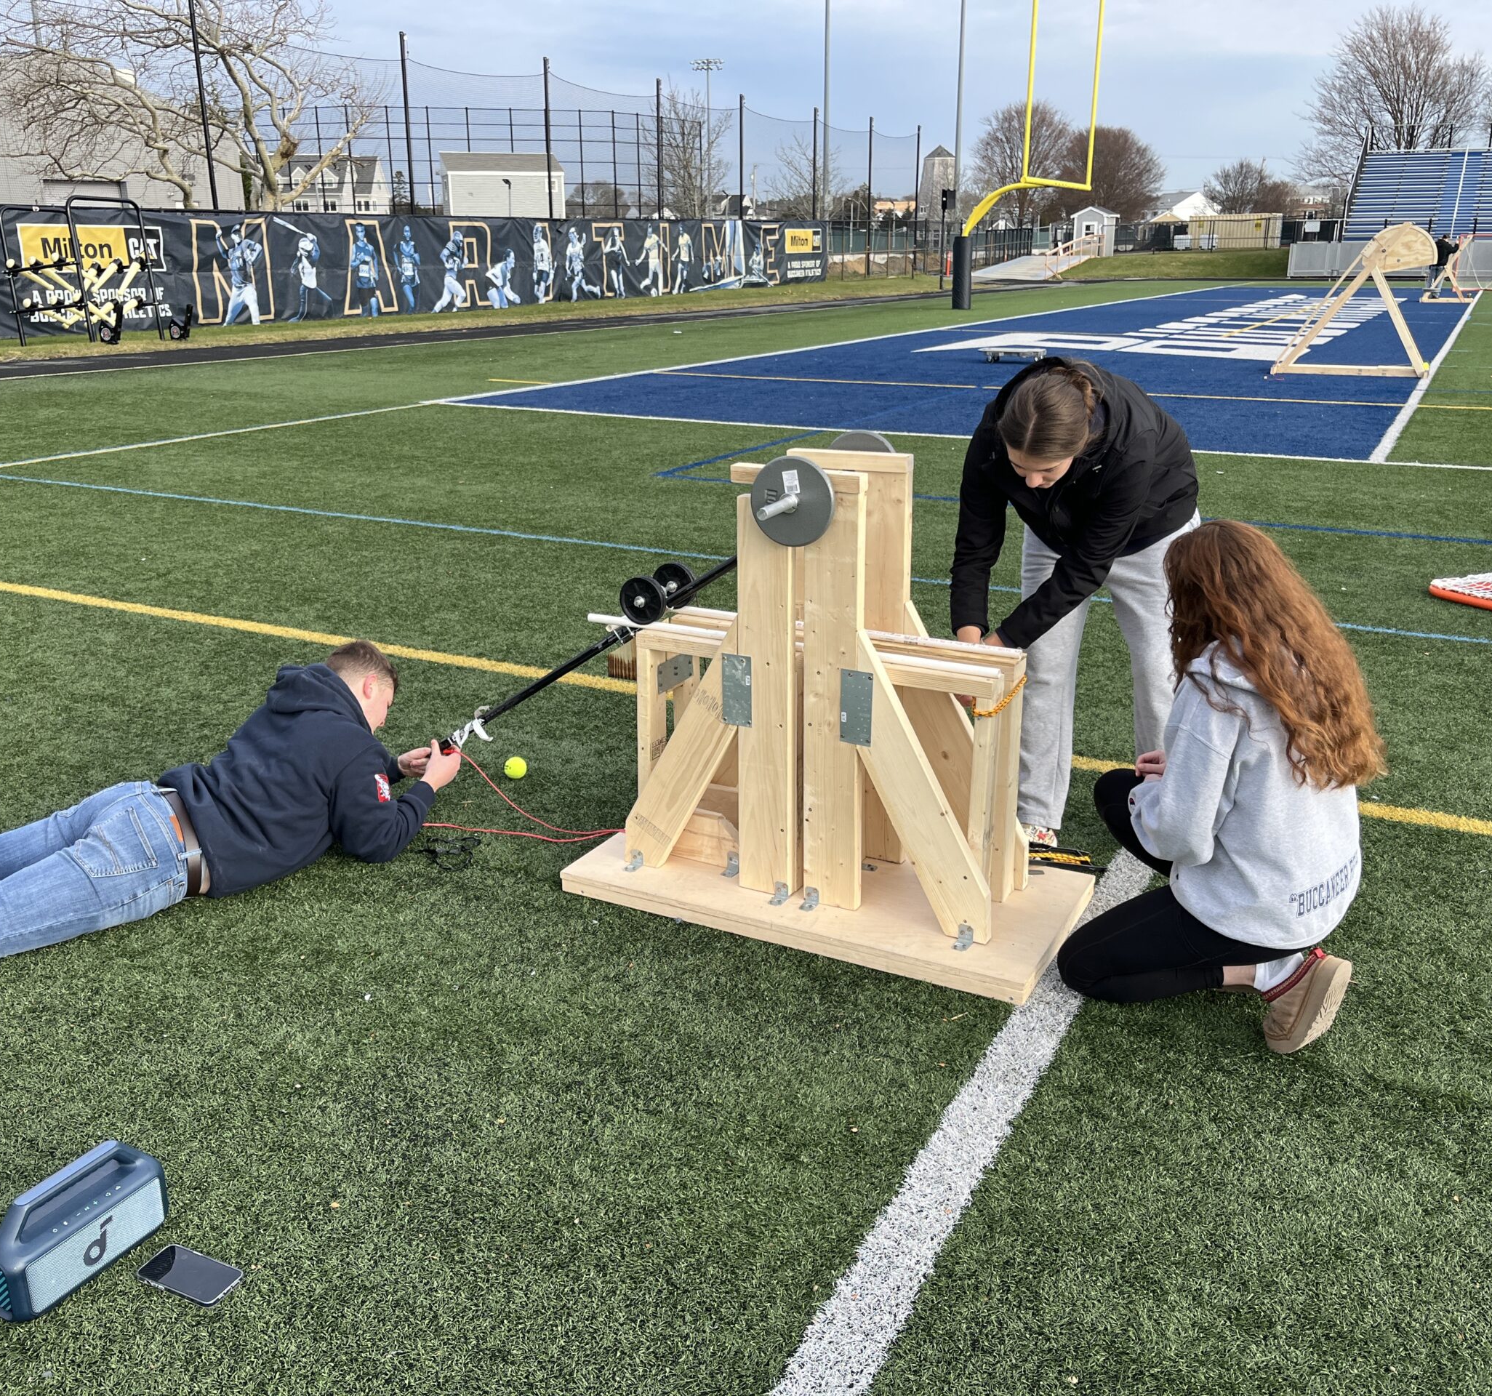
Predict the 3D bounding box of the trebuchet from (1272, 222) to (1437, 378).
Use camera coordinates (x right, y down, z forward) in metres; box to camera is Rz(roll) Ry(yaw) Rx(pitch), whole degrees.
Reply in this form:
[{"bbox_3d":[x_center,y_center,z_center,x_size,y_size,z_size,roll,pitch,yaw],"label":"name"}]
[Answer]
[{"bbox_3d":[7.786,-5.058,17.742,1.770,1.860,0.400,7,19,22],"label":"trebuchet"}]

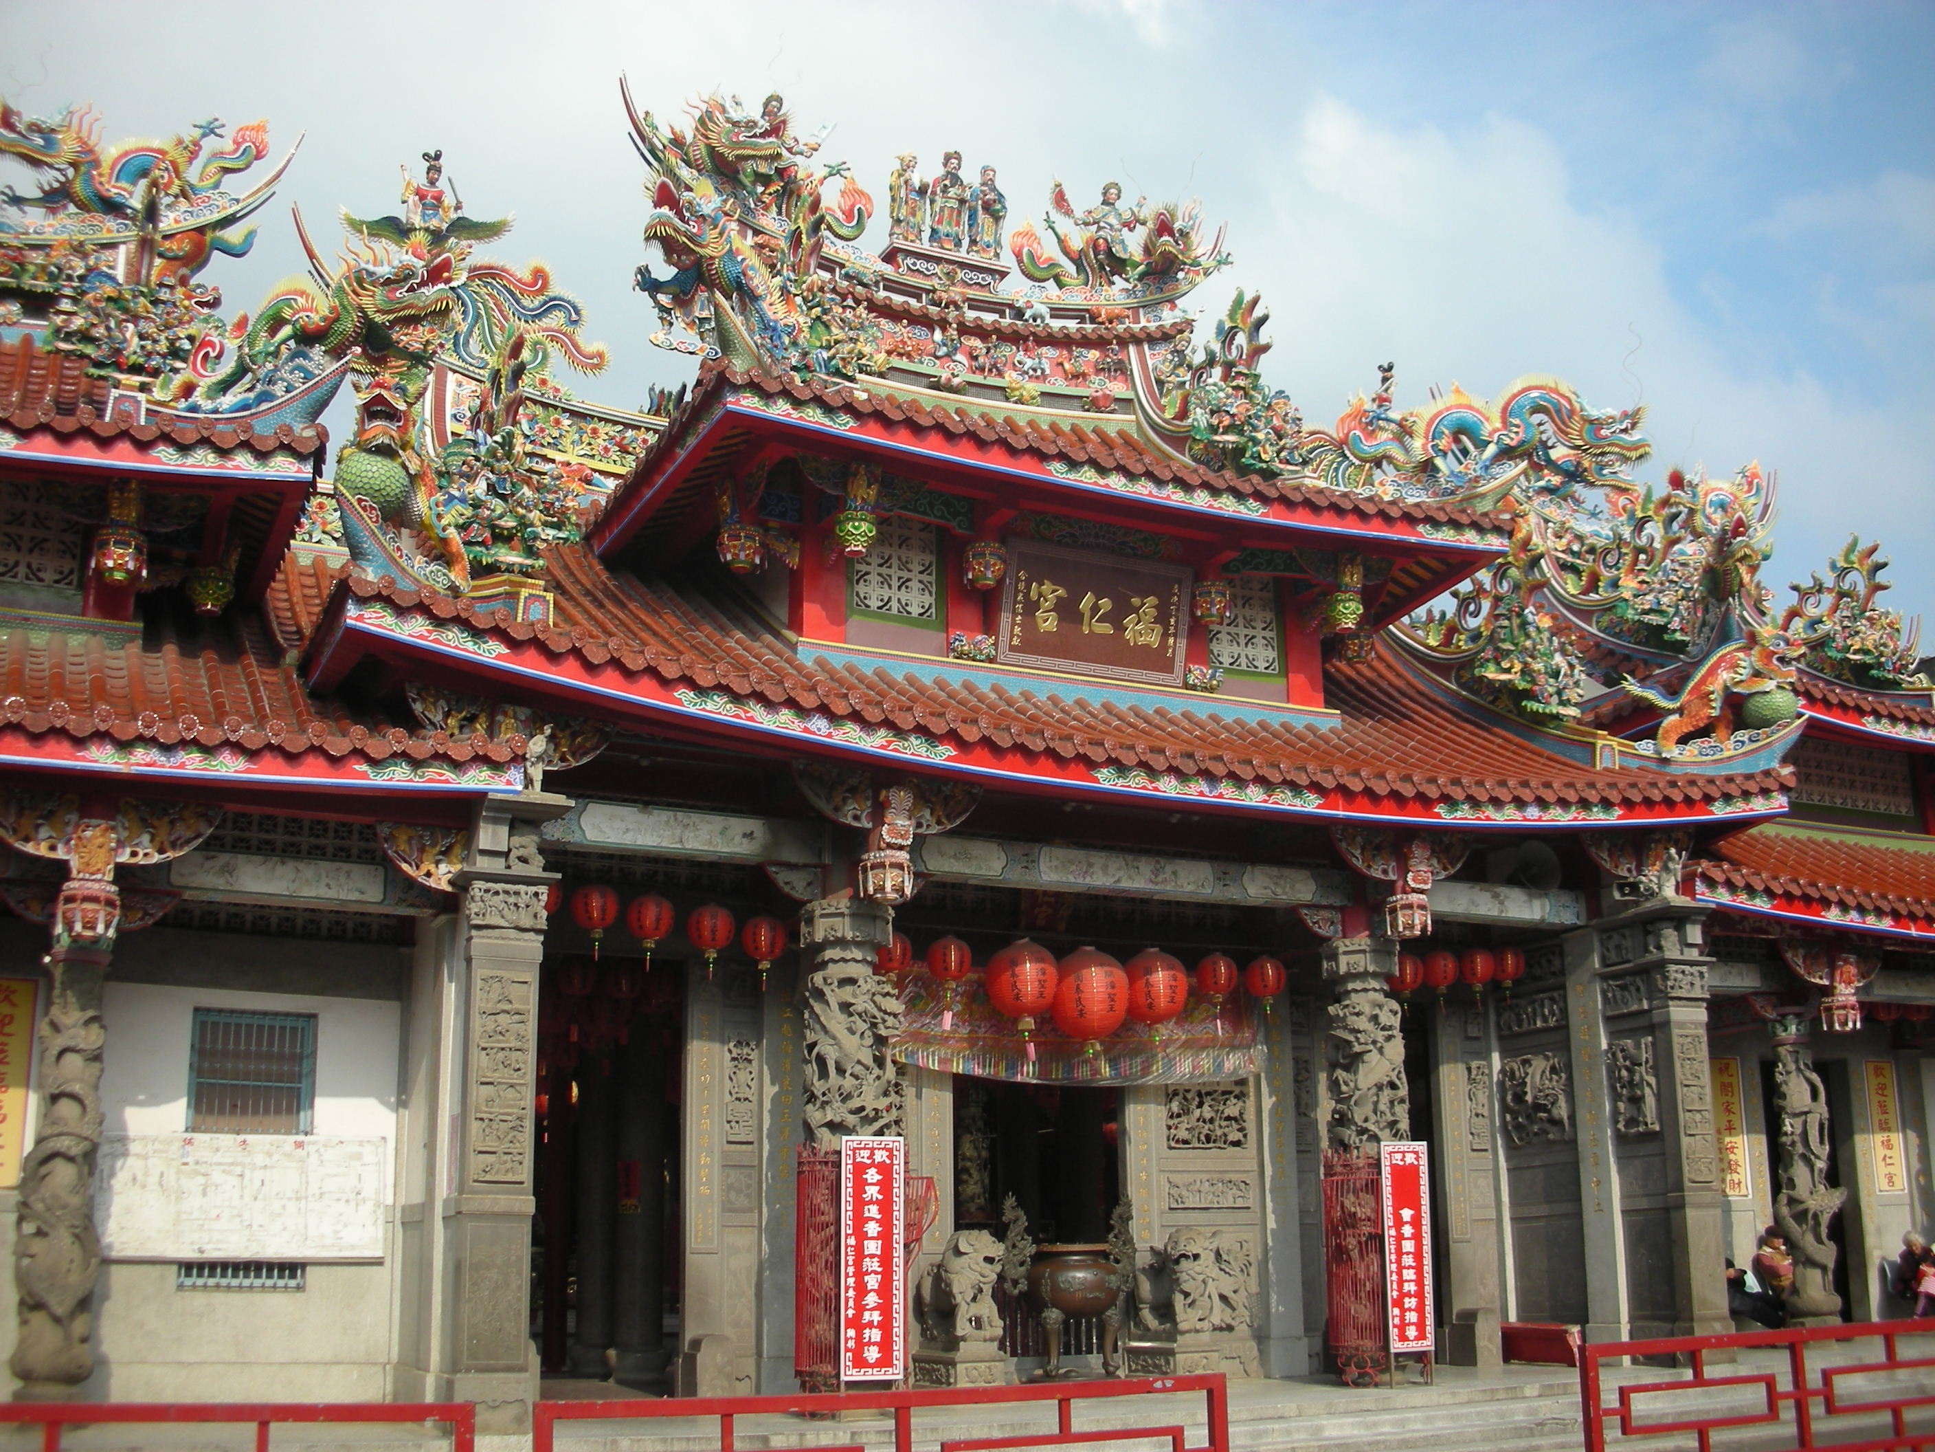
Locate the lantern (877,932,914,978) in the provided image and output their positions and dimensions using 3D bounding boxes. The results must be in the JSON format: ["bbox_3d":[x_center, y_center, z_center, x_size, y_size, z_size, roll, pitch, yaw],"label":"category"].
[{"bbox_3d":[-0.603,1.793,15.313,0.350,0.400,0.350,0,-13,0],"label":"lantern"}]

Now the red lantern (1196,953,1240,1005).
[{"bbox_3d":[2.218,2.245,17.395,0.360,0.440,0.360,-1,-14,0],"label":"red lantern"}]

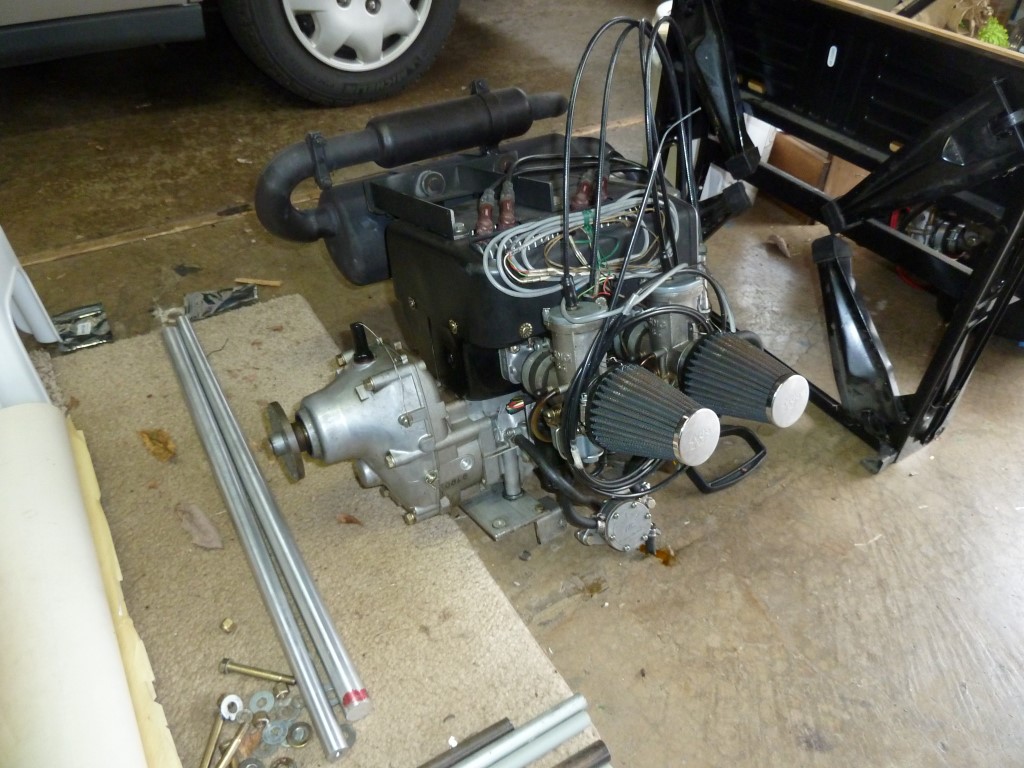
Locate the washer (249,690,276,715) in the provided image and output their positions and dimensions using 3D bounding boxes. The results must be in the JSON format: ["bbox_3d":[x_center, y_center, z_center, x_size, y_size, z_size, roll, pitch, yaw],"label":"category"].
[{"bbox_3d":[-0.241,0.309,0.716,0.023,0.002,0.023,0,42,0],"label":"washer"}]

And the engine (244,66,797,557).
[{"bbox_3d":[0.005,-0.090,0.879,0.611,0.453,0.576,-18,29,-27],"label":"engine"}]

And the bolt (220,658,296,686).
[{"bbox_3d":[-0.251,0.288,0.733,0.077,0.015,0.015,8,43,7],"label":"bolt"}]

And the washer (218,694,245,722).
[{"bbox_3d":[-0.267,0.309,0.705,0.022,0.003,0.022,9,49,-11],"label":"washer"}]

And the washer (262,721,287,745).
[{"bbox_3d":[-0.222,0.327,0.694,0.023,0.002,0.023,0,42,0],"label":"washer"}]

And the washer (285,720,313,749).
[{"bbox_3d":[-0.199,0.328,0.691,0.024,0.004,0.024,0,42,0],"label":"washer"}]

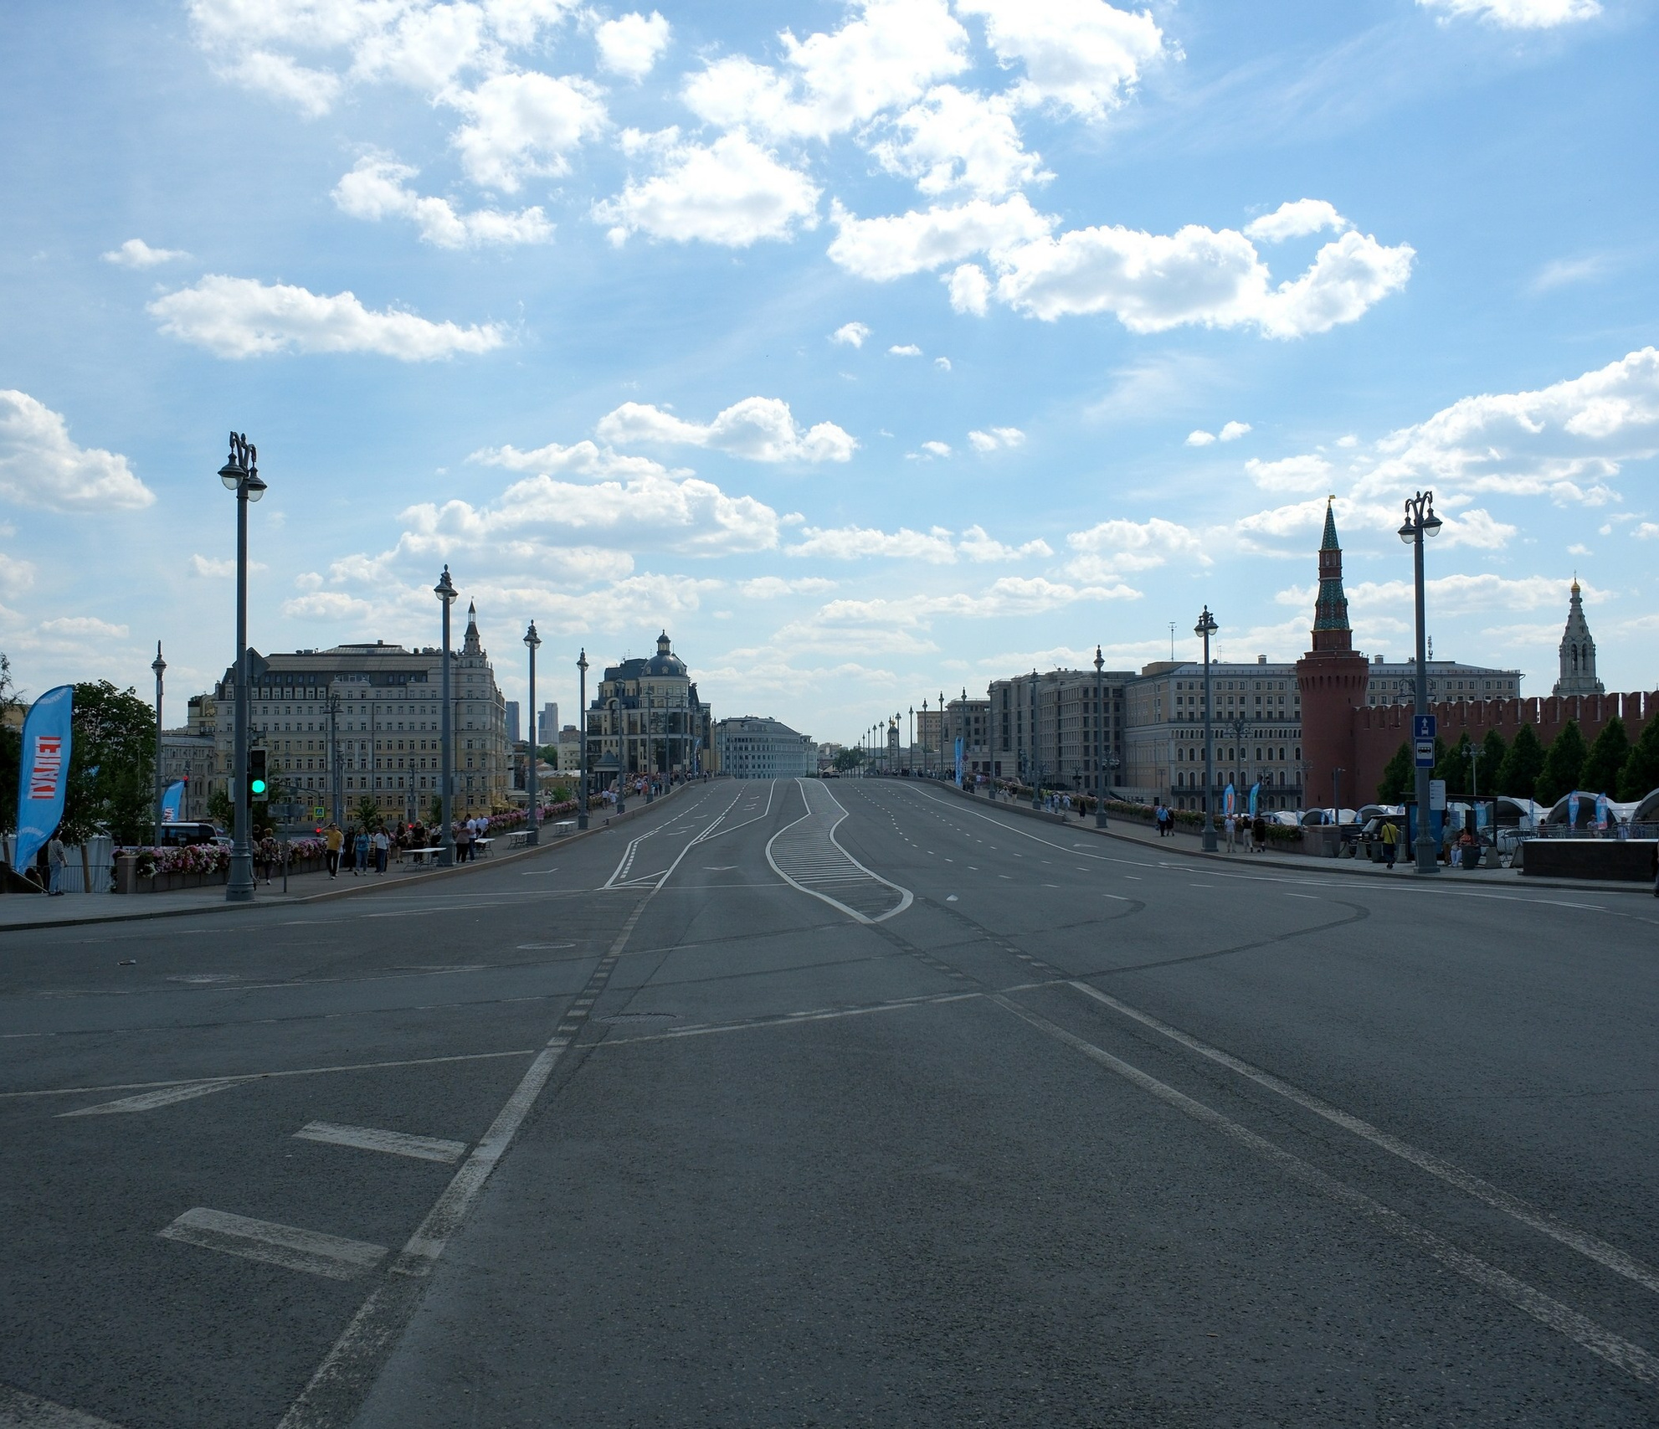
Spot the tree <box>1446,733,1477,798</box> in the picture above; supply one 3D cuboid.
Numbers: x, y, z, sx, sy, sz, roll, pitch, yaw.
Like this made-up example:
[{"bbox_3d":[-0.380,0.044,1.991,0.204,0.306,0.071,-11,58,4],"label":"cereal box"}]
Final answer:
[{"bbox_3d":[59.581,6.906,151.000,4.100,10.200,4.100,0,-2,0],"label":"tree"}]

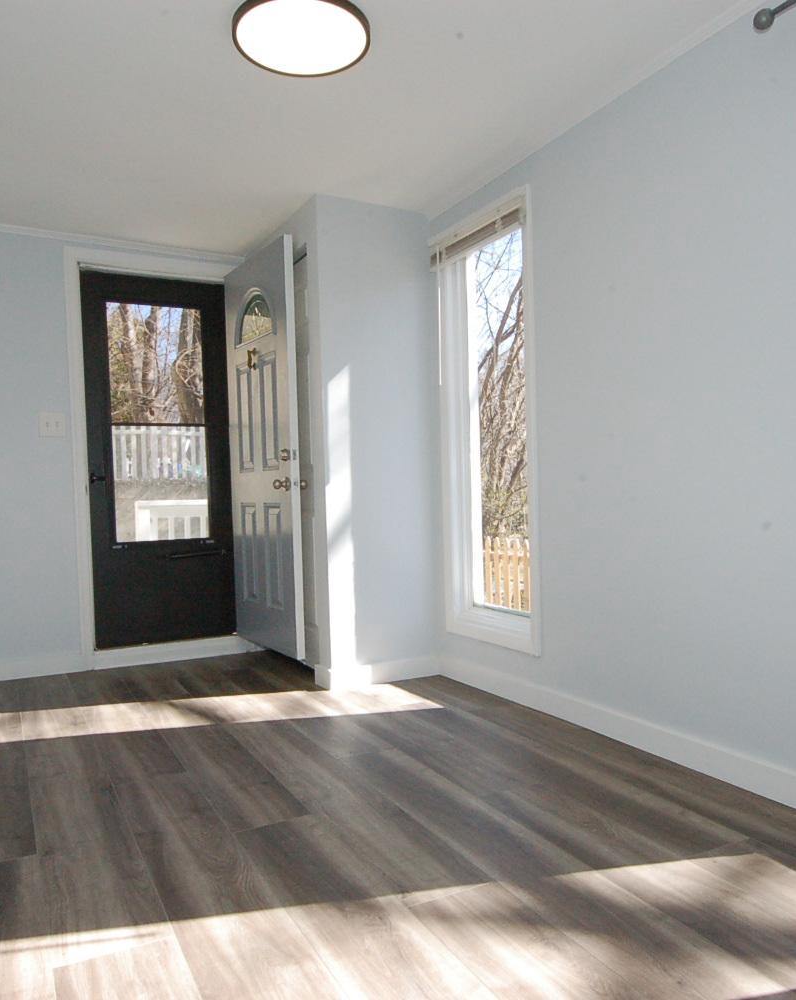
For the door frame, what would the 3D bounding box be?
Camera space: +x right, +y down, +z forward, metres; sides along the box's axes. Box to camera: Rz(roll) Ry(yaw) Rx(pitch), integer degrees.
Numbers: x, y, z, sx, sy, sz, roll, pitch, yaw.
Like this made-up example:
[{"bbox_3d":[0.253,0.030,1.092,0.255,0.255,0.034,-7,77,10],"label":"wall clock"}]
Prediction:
[{"bbox_3d":[-1.298,-0.217,4.134,0.920,2.192,0.130,-2,1,-28],"label":"door frame"}]

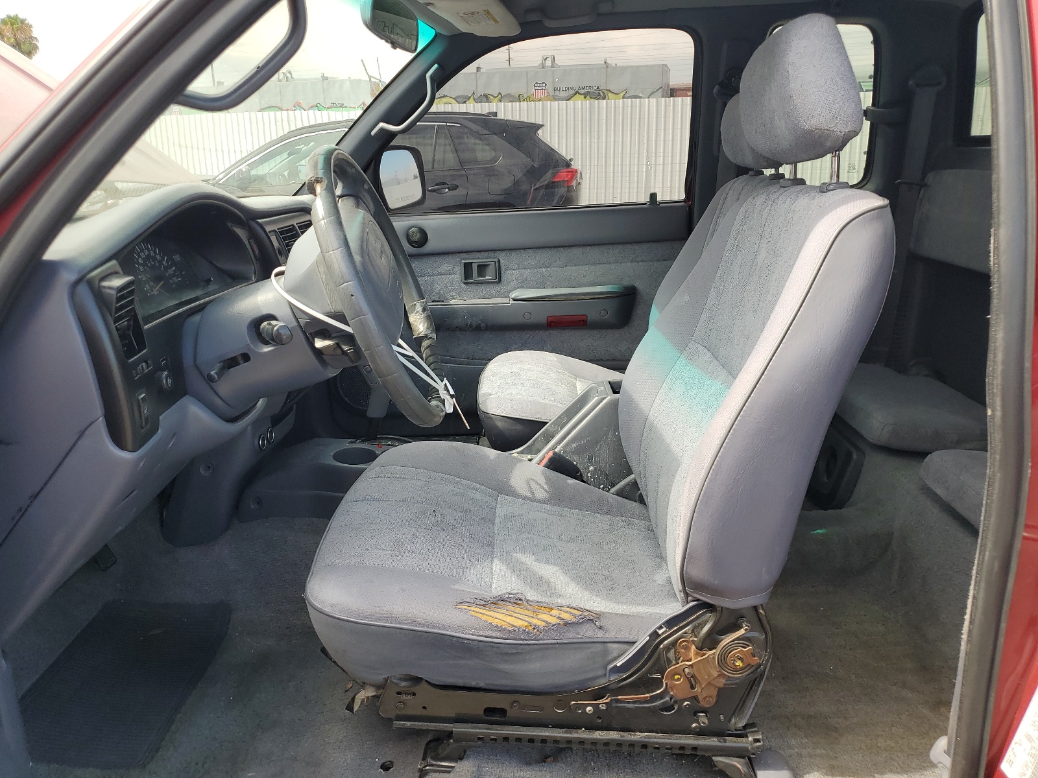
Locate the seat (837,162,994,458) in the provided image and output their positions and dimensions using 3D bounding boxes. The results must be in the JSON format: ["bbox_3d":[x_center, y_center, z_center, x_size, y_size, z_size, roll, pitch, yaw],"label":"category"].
[{"bbox_3d":[0.897,-0.217,1.755,0.350,0.536,0.546,0,14,3],"label":"seat"}]

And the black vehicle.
[{"bbox_3d":[-1.497,-1.869,8.145,4.600,1.700,1.860,1,14,9],"label":"black vehicle"}]

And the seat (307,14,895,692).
[{"bbox_3d":[0.073,-0.085,1.092,0.710,0.800,0.510,0,14,3],"label":"seat"}]

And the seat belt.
[{"bbox_3d":[0.954,-0.421,1.971,0.185,0.762,0.093,0,14,3],"label":"seat belt"}]

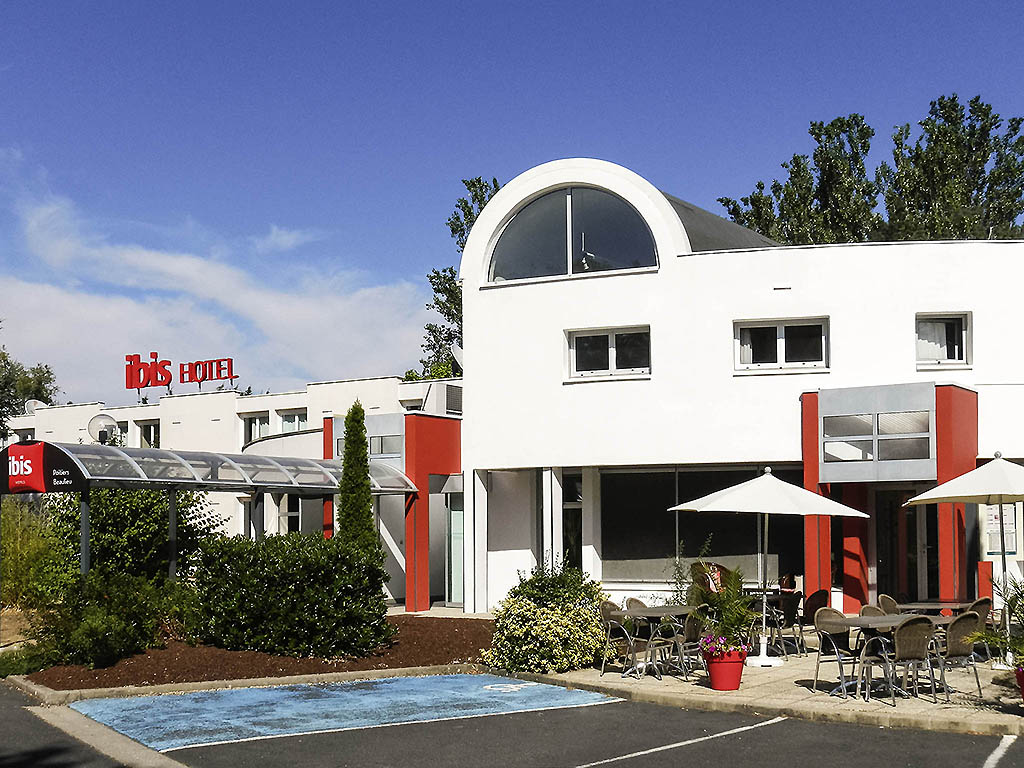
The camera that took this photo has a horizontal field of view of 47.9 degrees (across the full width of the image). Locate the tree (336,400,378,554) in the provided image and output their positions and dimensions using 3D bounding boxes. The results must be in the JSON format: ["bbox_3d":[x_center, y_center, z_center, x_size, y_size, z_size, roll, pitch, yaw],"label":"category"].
[{"bbox_3d":[-2.520,2.207,18.885,0.740,3.860,0.740,0,-6,-6],"label":"tree"}]

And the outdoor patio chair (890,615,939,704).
[{"bbox_3d":[3.830,2.719,11.480,0.560,0.860,0.600,2,-5,-25],"label":"outdoor patio chair"}]

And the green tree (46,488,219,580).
[{"bbox_3d":[-8.169,3.549,24.934,3.700,2.800,3.200,1,-6,-11],"label":"green tree"}]

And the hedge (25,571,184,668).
[{"bbox_3d":[-5.648,3.203,15.958,2.100,1.220,1.800,1,-6,-11],"label":"hedge"}]

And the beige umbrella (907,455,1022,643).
[{"bbox_3d":[5.960,2.158,14.000,2.450,2.550,2.450,-3,-5,23],"label":"beige umbrella"}]

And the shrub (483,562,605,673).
[{"bbox_3d":[0.400,2.895,14.550,1.500,1.320,1.400,0,-5,0],"label":"shrub"}]

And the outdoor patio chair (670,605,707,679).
[{"bbox_3d":[1.950,2.973,13.420,0.600,0.860,0.560,-4,-6,37],"label":"outdoor patio chair"}]

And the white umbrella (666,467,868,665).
[{"bbox_3d":[3.290,2.351,15.081,2.550,2.530,2.550,0,-6,0],"label":"white umbrella"}]

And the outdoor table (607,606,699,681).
[{"bbox_3d":[1.860,3.086,13.850,0.780,0.740,1.300,-5,-7,40],"label":"outdoor table"}]

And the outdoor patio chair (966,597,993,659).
[{"bbox_3d":[5.736,3.110,14.642,0.570,0.875,0.600,4,-7,-41],"label":"outdoor patio chair"}]

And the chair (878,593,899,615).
[{"bbox_3d":[5.113,3.165,15.042,0.570,0.875,0.600,4,-7,-40],"label":"chair"}]

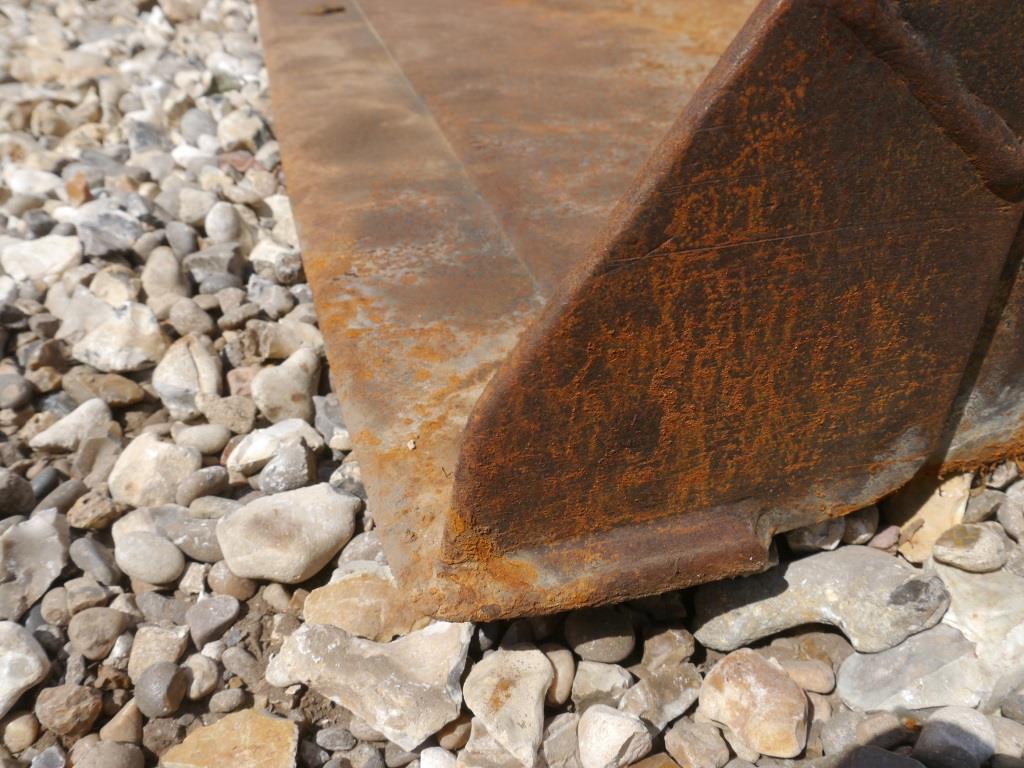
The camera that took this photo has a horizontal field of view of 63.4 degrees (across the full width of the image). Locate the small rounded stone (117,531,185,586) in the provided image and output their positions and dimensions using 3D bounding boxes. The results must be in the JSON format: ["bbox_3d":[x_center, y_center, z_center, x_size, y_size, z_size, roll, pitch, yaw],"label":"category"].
[{"bbox_3d":[-0.251,0.120,0.574,0.046,0.028,0.043,-10,40,-12],"label":"small rounded stone"}]

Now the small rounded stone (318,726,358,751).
[{"bbox_3d":[-0.103,0.209,0.488,0.024,0.013,0.016,0,39,0],"label":"small rounded stone"}]

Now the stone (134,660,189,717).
[{"bbox_3d":[-0.209,0.182,0.493,0.029,0.030,0.035,-10,40,-12],"label":"stone"}]

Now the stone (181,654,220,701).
[{"bbox_3d":[-0.193,0.181,0.512,0.025,0.024,0.030,0,39,0],"label":"stone"}]

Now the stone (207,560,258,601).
[{"bbox_3d":[-0.193,0.135,0.572,0.035,0.026,0.029,0,39,0],"label":"stone"}]

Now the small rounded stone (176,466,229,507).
[{"bbox_3d":[-0.235,0.078,0.630,0.041,0.023,0.024,-26,46,-29],"label":"small rounded stone"}]

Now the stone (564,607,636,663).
[{"bbox_3d":[0.057,0.161,0.533,0.046,0.030,0.039,0,39,0],"label":"stone"}]

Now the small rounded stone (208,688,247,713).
[{"bbox_3d":[-0.174,0.194,0.507,0.023,0.012,0.014,8,40,9],"label":"small rounded stone"}]

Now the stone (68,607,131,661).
[{"bbox_3d":[-0.266,0.161,0.533,0.037,0.027,0.035,0,39,0],"label":"stone"}]

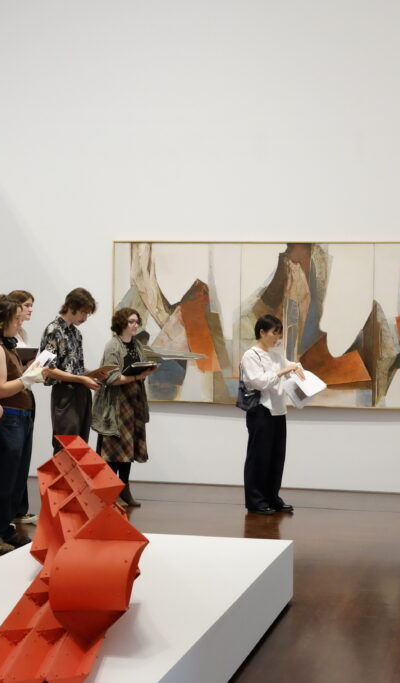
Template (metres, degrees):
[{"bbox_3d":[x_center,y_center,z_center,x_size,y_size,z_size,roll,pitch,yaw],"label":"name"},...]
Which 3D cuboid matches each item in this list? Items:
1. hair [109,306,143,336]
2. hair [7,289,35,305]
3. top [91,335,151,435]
[{"bbox_3d":[-0.618,-0.177,9.809,0.200,0.235,0.200,1,1,38],"label":"hair"},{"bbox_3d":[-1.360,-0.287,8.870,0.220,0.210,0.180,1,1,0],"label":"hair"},{"bbox_3d":[-0.669,0.378,9.809,0.340,0.820,0.430,2,1,40],"label":"top"}]

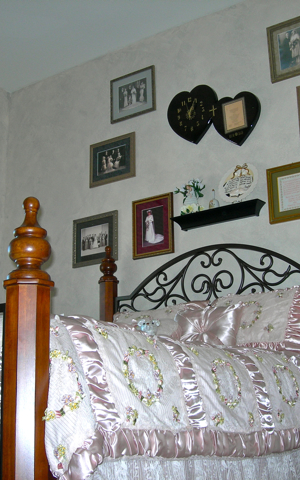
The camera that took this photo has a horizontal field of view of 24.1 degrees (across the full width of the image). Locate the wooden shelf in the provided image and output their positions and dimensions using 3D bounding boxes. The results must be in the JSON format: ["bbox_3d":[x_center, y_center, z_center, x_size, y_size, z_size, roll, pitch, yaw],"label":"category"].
[{"bbox_3d":[0.409,-0.140,4.237,0.593,0.075,0.120,-11,-17,34],"label":"wooden shelf"}]

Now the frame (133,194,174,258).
[{"bbox_3d":[0.024,-0.085,4.561,0.320,0.398,0.028,-11,-17,34],"label":"frame"}]

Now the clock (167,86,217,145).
[{"bbox_3d":[0.284,-0.787,4.528,0.382,0.395,0.030,-11,-17,34],"label":"clock"}]

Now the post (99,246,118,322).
[{"bbox_3d":[-0.243,0.811,4.305,0.125,1.589,0.125,-11,-16,33],"label":"post"}]

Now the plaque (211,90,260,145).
[{"bbox_3d":[0.528,-0.713,4.223,0.322,0.336,0.025,-11,-16,33],"label":"plaque"}]

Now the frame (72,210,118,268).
[{"bbox_3d":[-0.373,0.001,4.828,0.398,0.344,0.028,-11,-17,34],"label":"frame"}]

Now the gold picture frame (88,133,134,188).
[{"bbox_3d":[-0.248,-0.530,4.738,0.375,0.308,0.025,-11,-16,33],"label":"gold picture frame"}]

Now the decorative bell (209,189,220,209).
[{"bbox_3d":[0.380,-0.239,4.168,0.065,0.137,0.065,-1,-13,0],"label":"decorative bell"}]

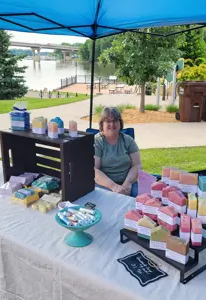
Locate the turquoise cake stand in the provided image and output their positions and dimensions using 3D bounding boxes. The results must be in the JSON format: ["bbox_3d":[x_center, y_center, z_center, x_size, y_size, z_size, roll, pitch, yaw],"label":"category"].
[{"bbox_3d":[-0.094,0.307,1.186,0.185,0.110,0.185,1,16,0],"label":"turquoise cake stand"}]

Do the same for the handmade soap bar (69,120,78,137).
[{"bbox_3d":[-0.150,-0.109,1.507,0.027,0.071,0.067,-5,17,-16],"label":"handmade soap bar"}]

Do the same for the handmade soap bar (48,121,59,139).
[{"bbox_3d":[-0.259,-0.107,1.541,0.031,0.084,0.068,-7,18,-25],"label":"handmade soap bar"}]

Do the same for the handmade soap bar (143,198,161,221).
[{"bbox_3d":[0.196,0.224,1.166,0.074,0.080,0.030,9,18,27],"label":"handmade soap bar"}]

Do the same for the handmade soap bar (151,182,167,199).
[{"bbox_3d":[0.233,0.158,1.219,0.068,0.065,0.027,8,18,25],"label":"handmade soap bar"}]

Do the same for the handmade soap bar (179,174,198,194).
[{"bbox_3d":[0.335,0.124,1.179,0.069,0.067,0.027,4,17,13],"label":"handmade soap bar"}]

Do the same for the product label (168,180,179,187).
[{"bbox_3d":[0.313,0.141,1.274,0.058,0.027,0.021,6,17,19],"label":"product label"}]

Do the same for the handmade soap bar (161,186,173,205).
[{"bbox_3d":[0.279,0.189,1.195,0.074,0.068,0.029,12,20,36],"label":"handmade soap bar"}]

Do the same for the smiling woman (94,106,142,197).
[{"bbox_3d":[0.064,0.263,2.196,0.500,1.108,0.700,3,17,7],"label":"smiling woman"}]

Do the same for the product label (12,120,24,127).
[{"bbox_3d":[-0.455,-0.139,1.600,0.069,0.033,0.002,3,17,12],"label":"product label"}]

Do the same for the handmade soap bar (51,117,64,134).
[{"bbox_3d":[-0.242,-0.128,1.610,0.070,0.085,0.031,2,16,8],"label":"handmade soap bar"}]

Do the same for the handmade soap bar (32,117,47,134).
[{"bbox_3d":[-0.333,-0.126,1.562,0.068,0.073,0.028,8,18,27],"label":"handmade soap bar"}]

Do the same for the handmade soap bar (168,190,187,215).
[{"bbox_3d":[0.287,0.199,1.159,0.029,0.068,0.071,-13,21,-38],"label":"handmade soap bar"}]

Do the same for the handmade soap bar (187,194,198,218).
[{"bbox_3d":[0.333,0.200,1.106,0.029,0.080,0.066,3,17,9],"label":"handmade soap bar"}]

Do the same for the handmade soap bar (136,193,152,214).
[{"bbox_3d":[0.172,0.211,1.207,0.074,0.080,0.030,9,18,27],"label":"handmade soap bar"}]

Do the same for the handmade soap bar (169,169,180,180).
[{"bbox_3d":[0.305,0.117,1.206,0.069,0.067,0.027,5,17,16],"label":"handmade soap bar"}]

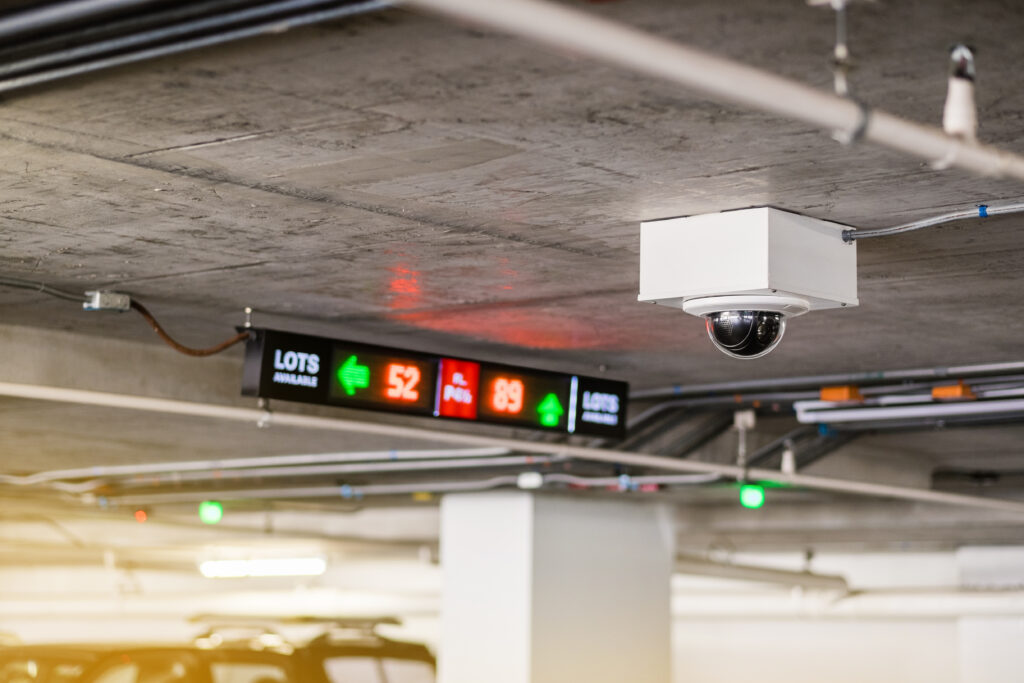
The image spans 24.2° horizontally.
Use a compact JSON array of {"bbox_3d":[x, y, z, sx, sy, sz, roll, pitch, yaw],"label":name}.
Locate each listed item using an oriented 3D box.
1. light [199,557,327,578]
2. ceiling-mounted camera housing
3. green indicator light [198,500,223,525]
[{"bbox_3d":[-1.775,1.604,17.000,1.220,0.100,0.120,-5,-9,41],"label":"light"},{"bbox_3d":[0.472,-0.098,4.772,0.317,0.268,0.317,-5,-9,41],"label":"ceiling-mounted camera housing"},{"bbox_3d":[-1.199,0.680,9.500,0.085,0.085,0.085,1,-7,0],"label":"green indicator light"}]

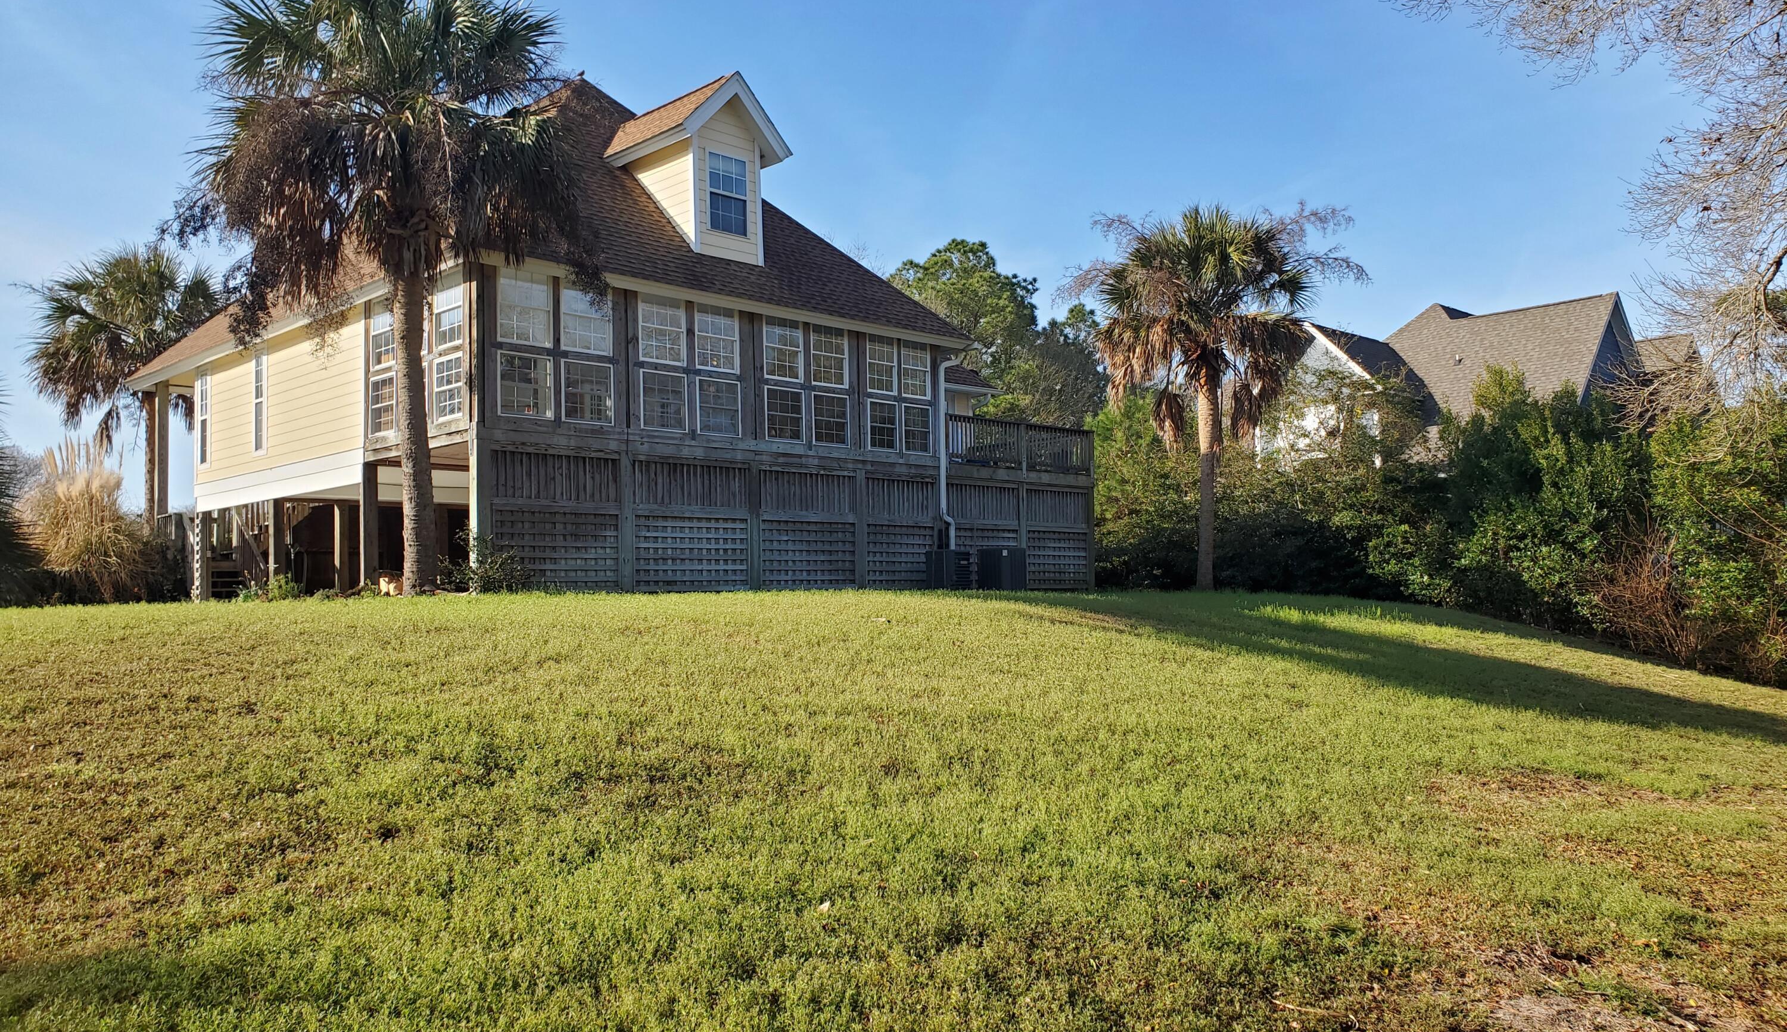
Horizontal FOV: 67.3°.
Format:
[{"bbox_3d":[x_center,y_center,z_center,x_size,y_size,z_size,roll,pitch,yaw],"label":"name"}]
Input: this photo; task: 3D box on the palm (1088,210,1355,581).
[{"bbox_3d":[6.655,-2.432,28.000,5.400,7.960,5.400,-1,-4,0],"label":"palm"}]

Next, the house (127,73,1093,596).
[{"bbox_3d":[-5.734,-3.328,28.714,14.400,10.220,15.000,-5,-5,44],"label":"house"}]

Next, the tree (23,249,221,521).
[{"bbox_3d":[-17.751,-2.177,31.000,4.400,8.110,4.400,-1,-4,0],"label":"tree"}]

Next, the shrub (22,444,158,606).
[{"bbox_3d":[-16.219,0.140,27.000,2.700,3.170,2.700,-1,-4,0],"label":"shrub"}]

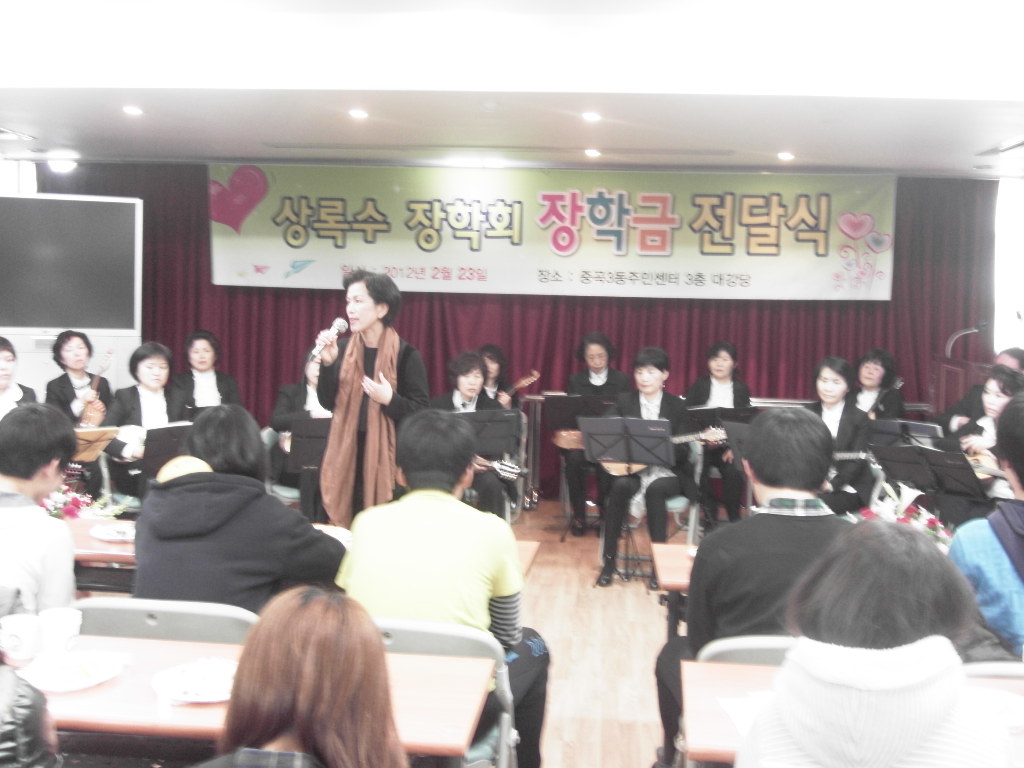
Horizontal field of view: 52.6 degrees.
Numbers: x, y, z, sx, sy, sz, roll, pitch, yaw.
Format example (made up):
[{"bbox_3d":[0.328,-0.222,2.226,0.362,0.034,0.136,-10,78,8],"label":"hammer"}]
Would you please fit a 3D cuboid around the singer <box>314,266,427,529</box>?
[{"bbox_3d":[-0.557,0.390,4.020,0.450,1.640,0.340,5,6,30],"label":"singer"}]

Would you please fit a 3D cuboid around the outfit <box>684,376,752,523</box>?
[{"bbox_3d":[1.366,0.453,6.850,0.470,1.000,0.680,2,6,3],"label":"outfit"}]

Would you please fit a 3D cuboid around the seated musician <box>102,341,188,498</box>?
[{"bbox_3d":[-1.775,0.412,5.137,0.520,1.230,0.740,-1,6,-25],"label":"seated musician"}]

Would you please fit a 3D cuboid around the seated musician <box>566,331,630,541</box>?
[{"bbox_3d":[0.529,0.312,6.705,0.520,1.260,0.750,2,5,11],"label":"seated musician"}]

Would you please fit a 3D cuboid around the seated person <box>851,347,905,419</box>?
[{"bbox_3d":[2.178,0.410,6.240,0.520,1.230,0.720,4,6,27],"label":"seated person"}]

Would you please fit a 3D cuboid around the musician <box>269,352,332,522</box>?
[{"bbox_3d":[-1.101,0.397,5.611,0.490,1.200,0.680,0,5,-12],"label":"musician"}]

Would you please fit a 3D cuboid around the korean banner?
[{"bbox_3d":[0.214,-1.104,7.487,4.970,0.880,0.050,2,5,5],"label":"korean banner"}]

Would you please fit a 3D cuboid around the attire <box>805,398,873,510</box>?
[{"bbox_3d":[1.651,0.535,5.317,0.500,0.860,0.620,4,6,27],"label":"attire"}]

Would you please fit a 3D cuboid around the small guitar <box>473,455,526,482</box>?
[{"bbox_3d":[-0.189,0.380,5.425,0.648,0.220,0.110,16,-12,33],"label":"small guitar"}]

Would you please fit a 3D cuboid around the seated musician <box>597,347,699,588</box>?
[{"bbox_3d":[0.742,0.420,5.633,0.480,1.230,0.680,3,5,18],"label":"seated musician"}]

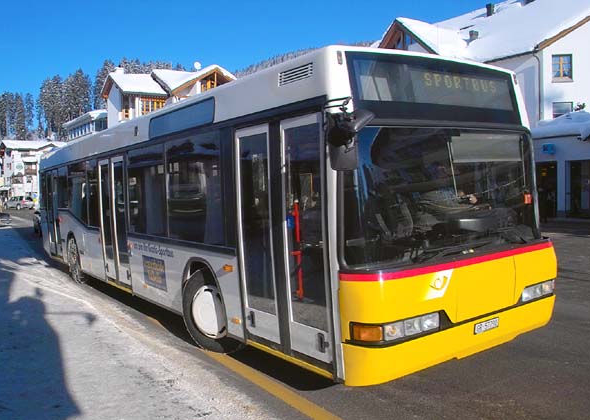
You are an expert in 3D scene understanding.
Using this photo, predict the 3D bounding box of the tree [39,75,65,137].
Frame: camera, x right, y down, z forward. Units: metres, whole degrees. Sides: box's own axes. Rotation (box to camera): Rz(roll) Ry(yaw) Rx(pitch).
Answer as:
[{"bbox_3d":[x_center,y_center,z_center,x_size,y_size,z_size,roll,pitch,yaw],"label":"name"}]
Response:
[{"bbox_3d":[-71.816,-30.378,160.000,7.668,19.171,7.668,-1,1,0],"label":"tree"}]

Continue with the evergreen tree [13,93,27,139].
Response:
[{"bbox_3d":[-93.949,-31.885,185.000,4.500,16.500,4.500,-1,1,-27],"label":"evergreen tree"}]

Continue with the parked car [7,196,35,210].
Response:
[{"bbox_3d":[-35.574,-0.852,70.000,4.200,1.680,1.730,0,1,29],"label":"parked car"}]

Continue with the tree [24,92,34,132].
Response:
[{"bbox_3d":[-85.645,-30.806,175.000,3.387,14.194,3.387,-1,1,0],"label":"tree"}]

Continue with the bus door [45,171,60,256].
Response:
[{"bbox_3d":[-5.278,0.093,11.924,0.090,1.880,1.220,-4,3,-35],"label":"bus door"}]

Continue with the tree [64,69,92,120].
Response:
[{"bbox_3d":[-61.857,-31.714,155.000,8.000,17.429,8.000,-1,1,0],"label":"tree"}]

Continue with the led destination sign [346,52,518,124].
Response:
[{"bbox_3d":[1.276,-0.976,4.468,2.070,0.500,0.150,-4,-7,-35],"label":"led destination sign"}]

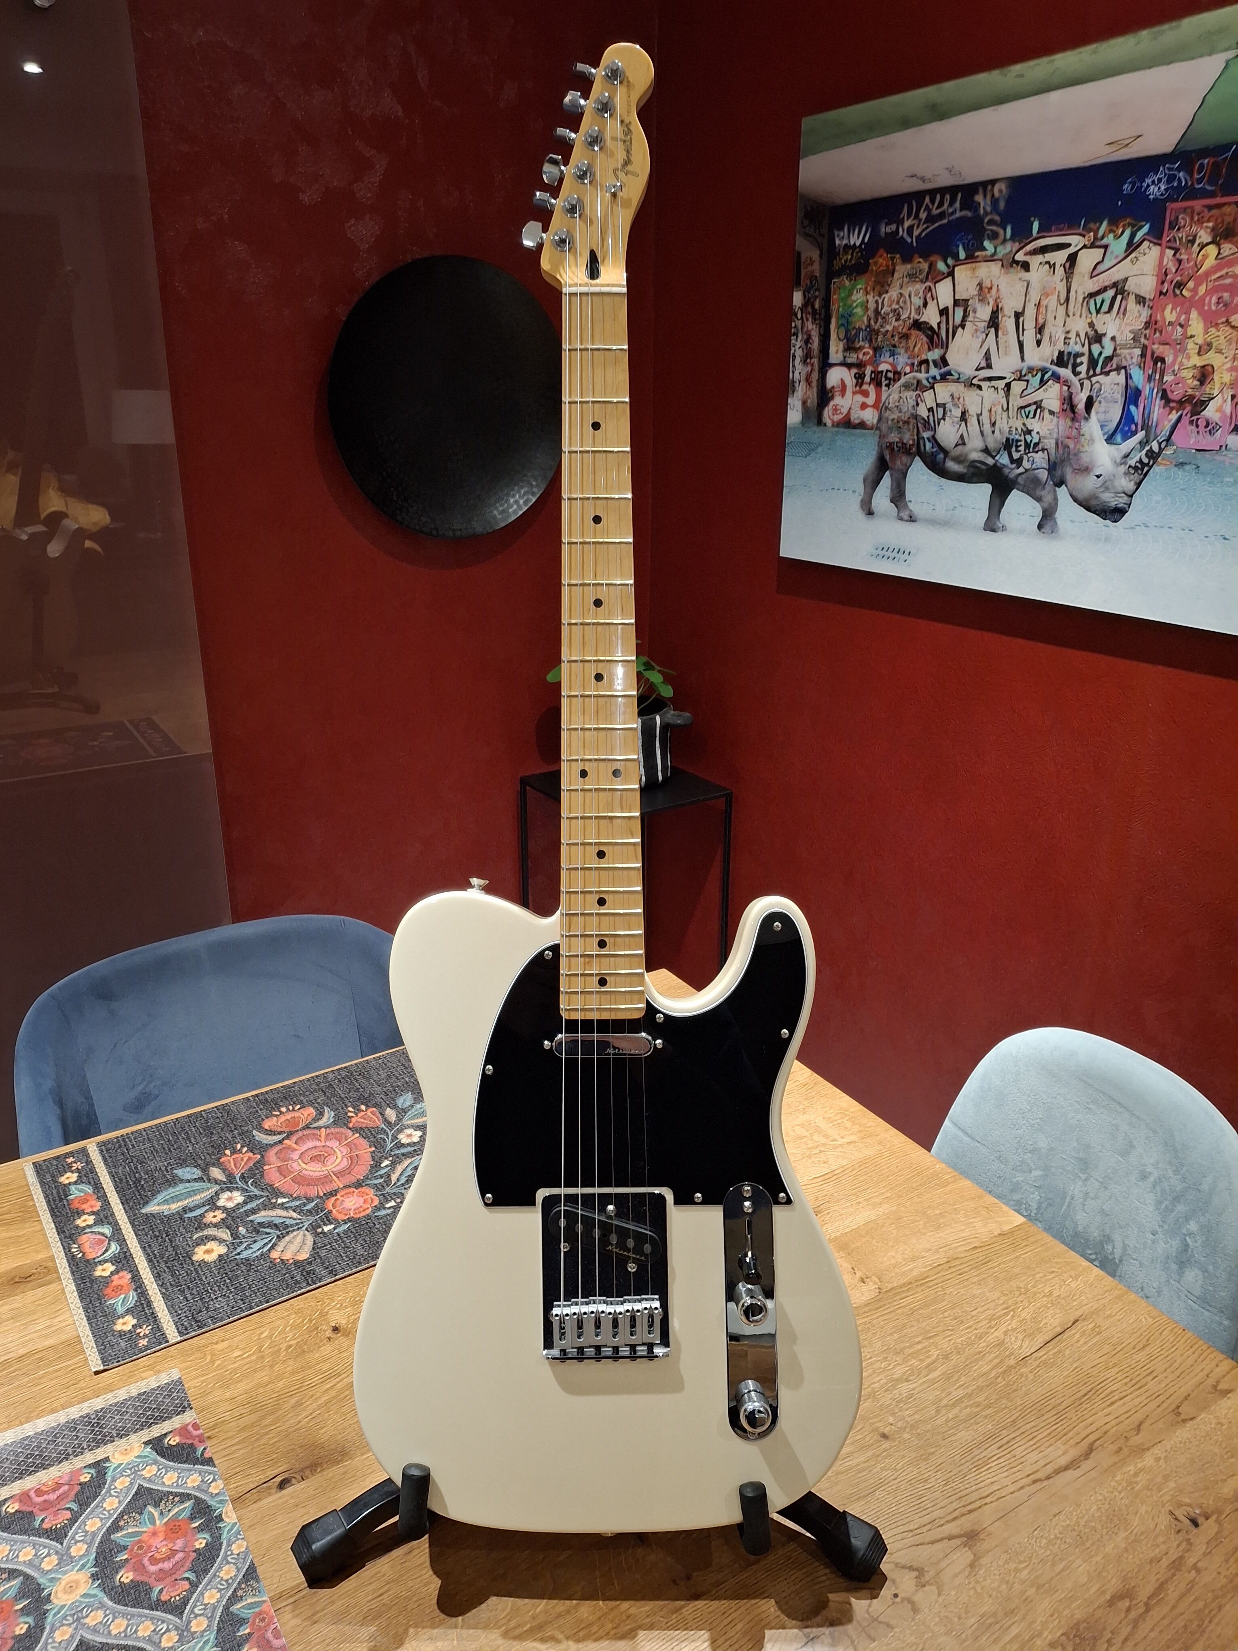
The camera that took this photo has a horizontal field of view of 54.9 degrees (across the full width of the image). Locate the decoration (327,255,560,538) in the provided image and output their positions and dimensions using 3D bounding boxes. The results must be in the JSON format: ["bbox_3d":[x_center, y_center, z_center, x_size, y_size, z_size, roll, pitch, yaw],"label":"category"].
[{"bbox_3d":[-0.260,-0.676,1.907,0.420,0.420,0.050,-12,24,-31],"label":"decoration"}]

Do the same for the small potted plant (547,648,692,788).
[{"bbox_3d":[0.005,-0.207,2.169,0.250,0.250,0.210,1,20,0],"label":"small potted plant"}]

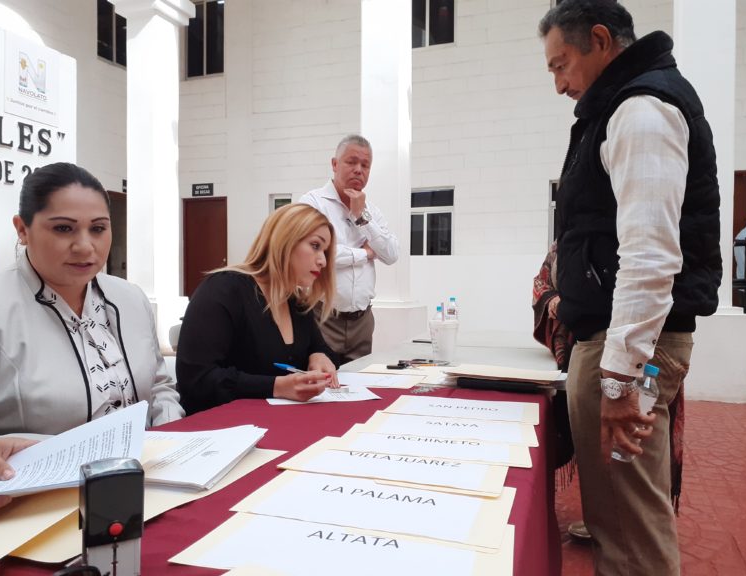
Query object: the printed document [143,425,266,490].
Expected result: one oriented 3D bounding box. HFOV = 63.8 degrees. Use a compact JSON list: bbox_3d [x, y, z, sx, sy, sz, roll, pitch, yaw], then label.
[{"bbox_3d":[-0.350,0.270,0.985,0.280,0.035,0.220,0,1,13],"label":"printed document"}]

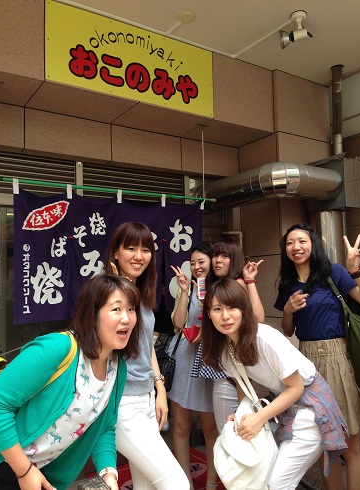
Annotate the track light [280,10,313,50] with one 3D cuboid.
[{"bbox_3d":[0.843,-1.544,3.375,0.232,0.223,0.133,-2,-5,5],"label":"track light"}]

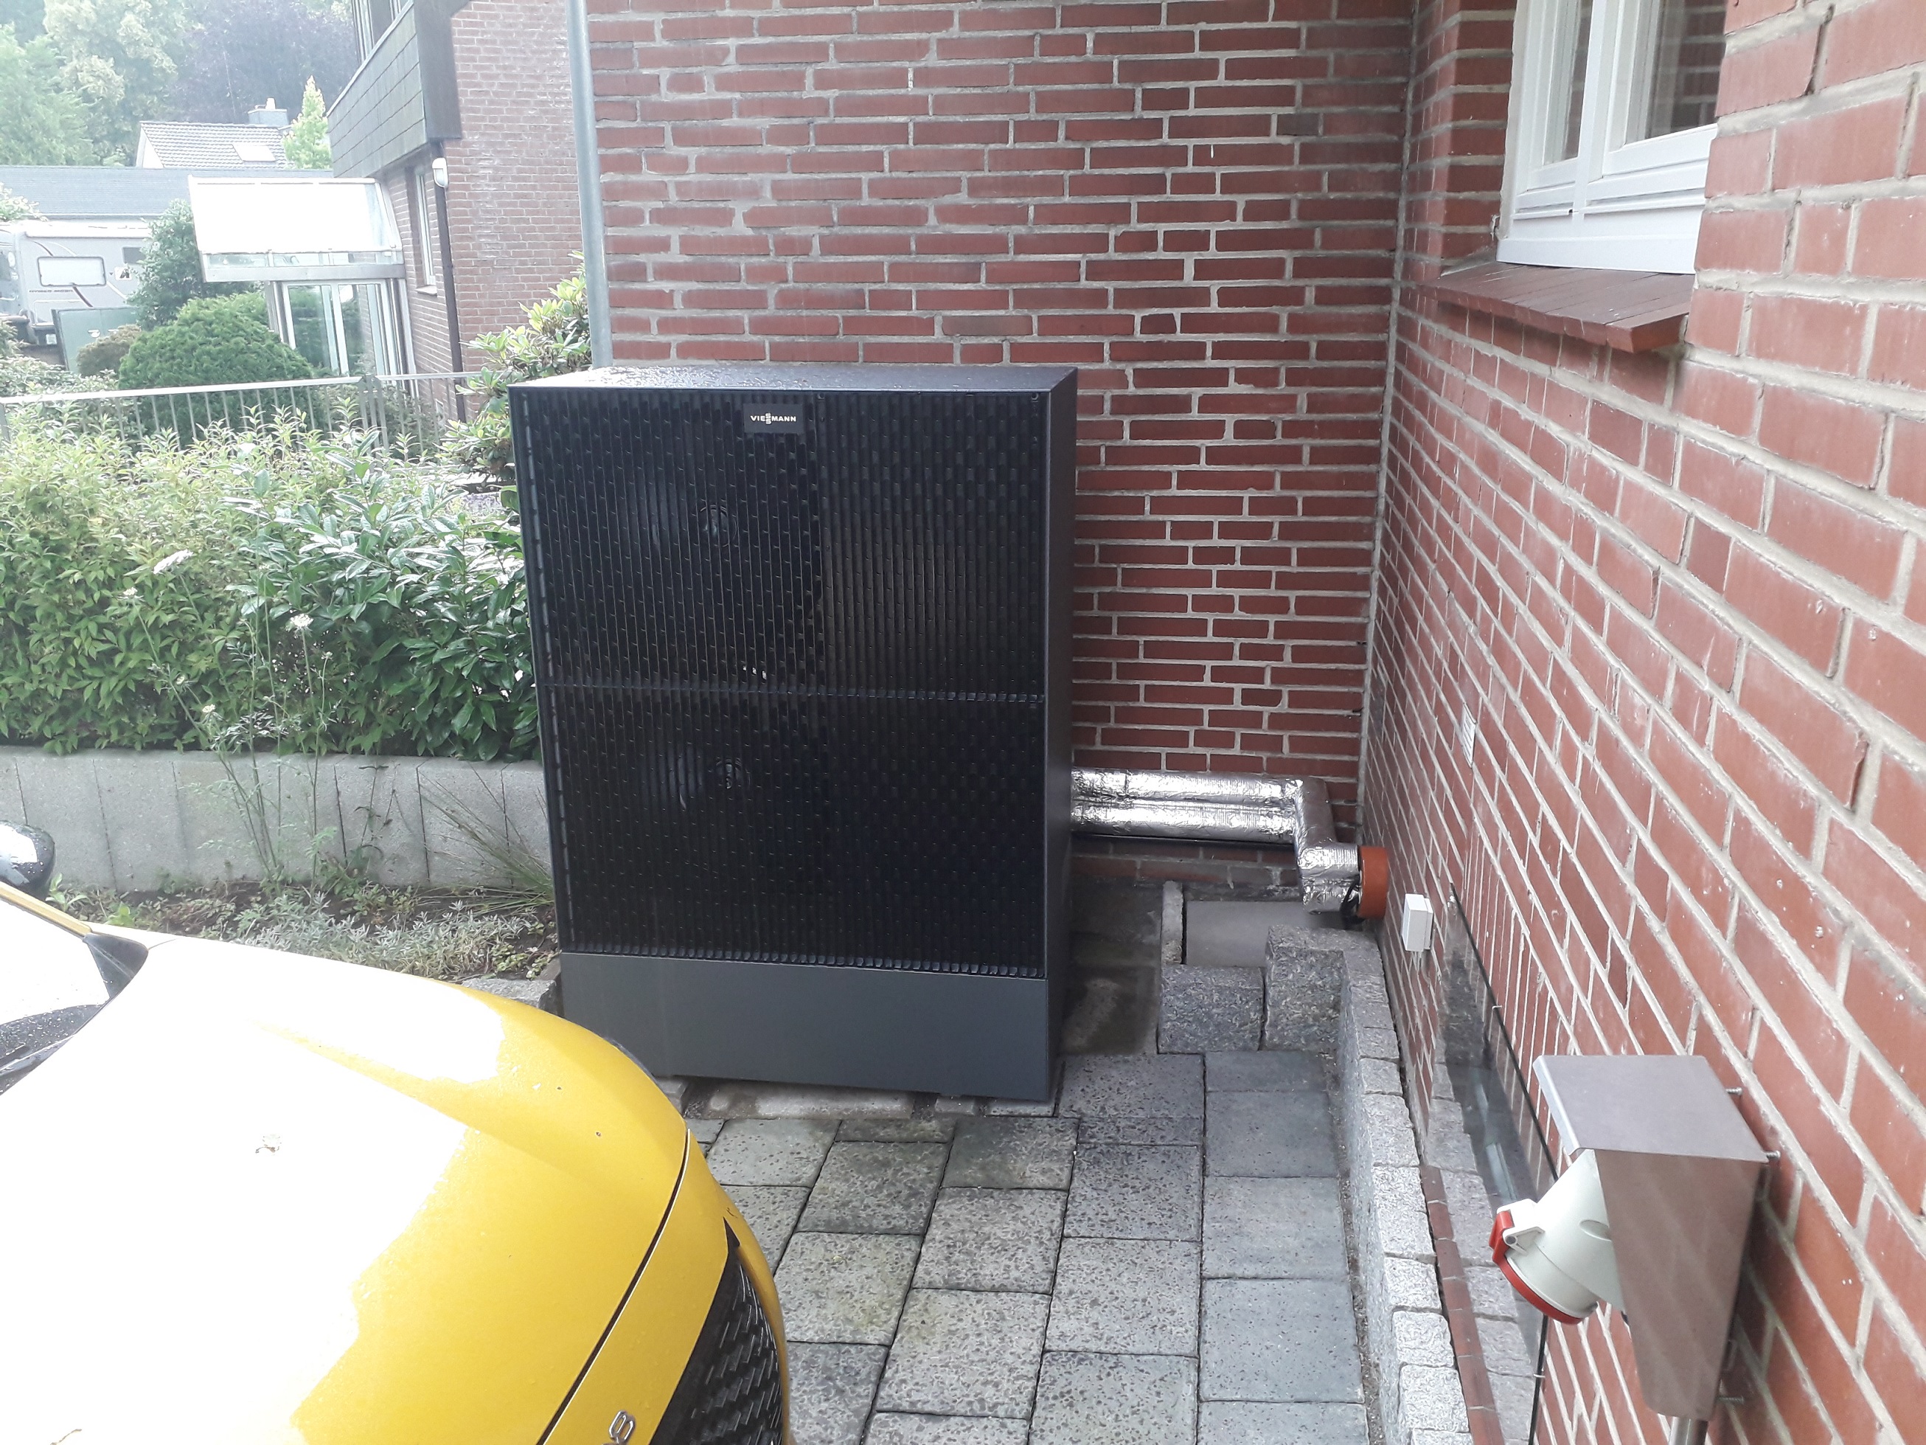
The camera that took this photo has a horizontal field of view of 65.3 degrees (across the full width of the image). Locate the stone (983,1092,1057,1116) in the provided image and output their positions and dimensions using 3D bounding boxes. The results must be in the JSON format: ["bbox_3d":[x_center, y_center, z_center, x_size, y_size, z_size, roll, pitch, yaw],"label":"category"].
[{"bbox_3d":[0.146,0.915,3.511,0.160,0.070,0.125,-3,18,11],"label":"stone"}]

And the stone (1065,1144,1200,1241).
[{"bbox_3d":[0.366,1.009,3.140,0.274,0.070,0.318,-3,18,11],"label":"stone"}]

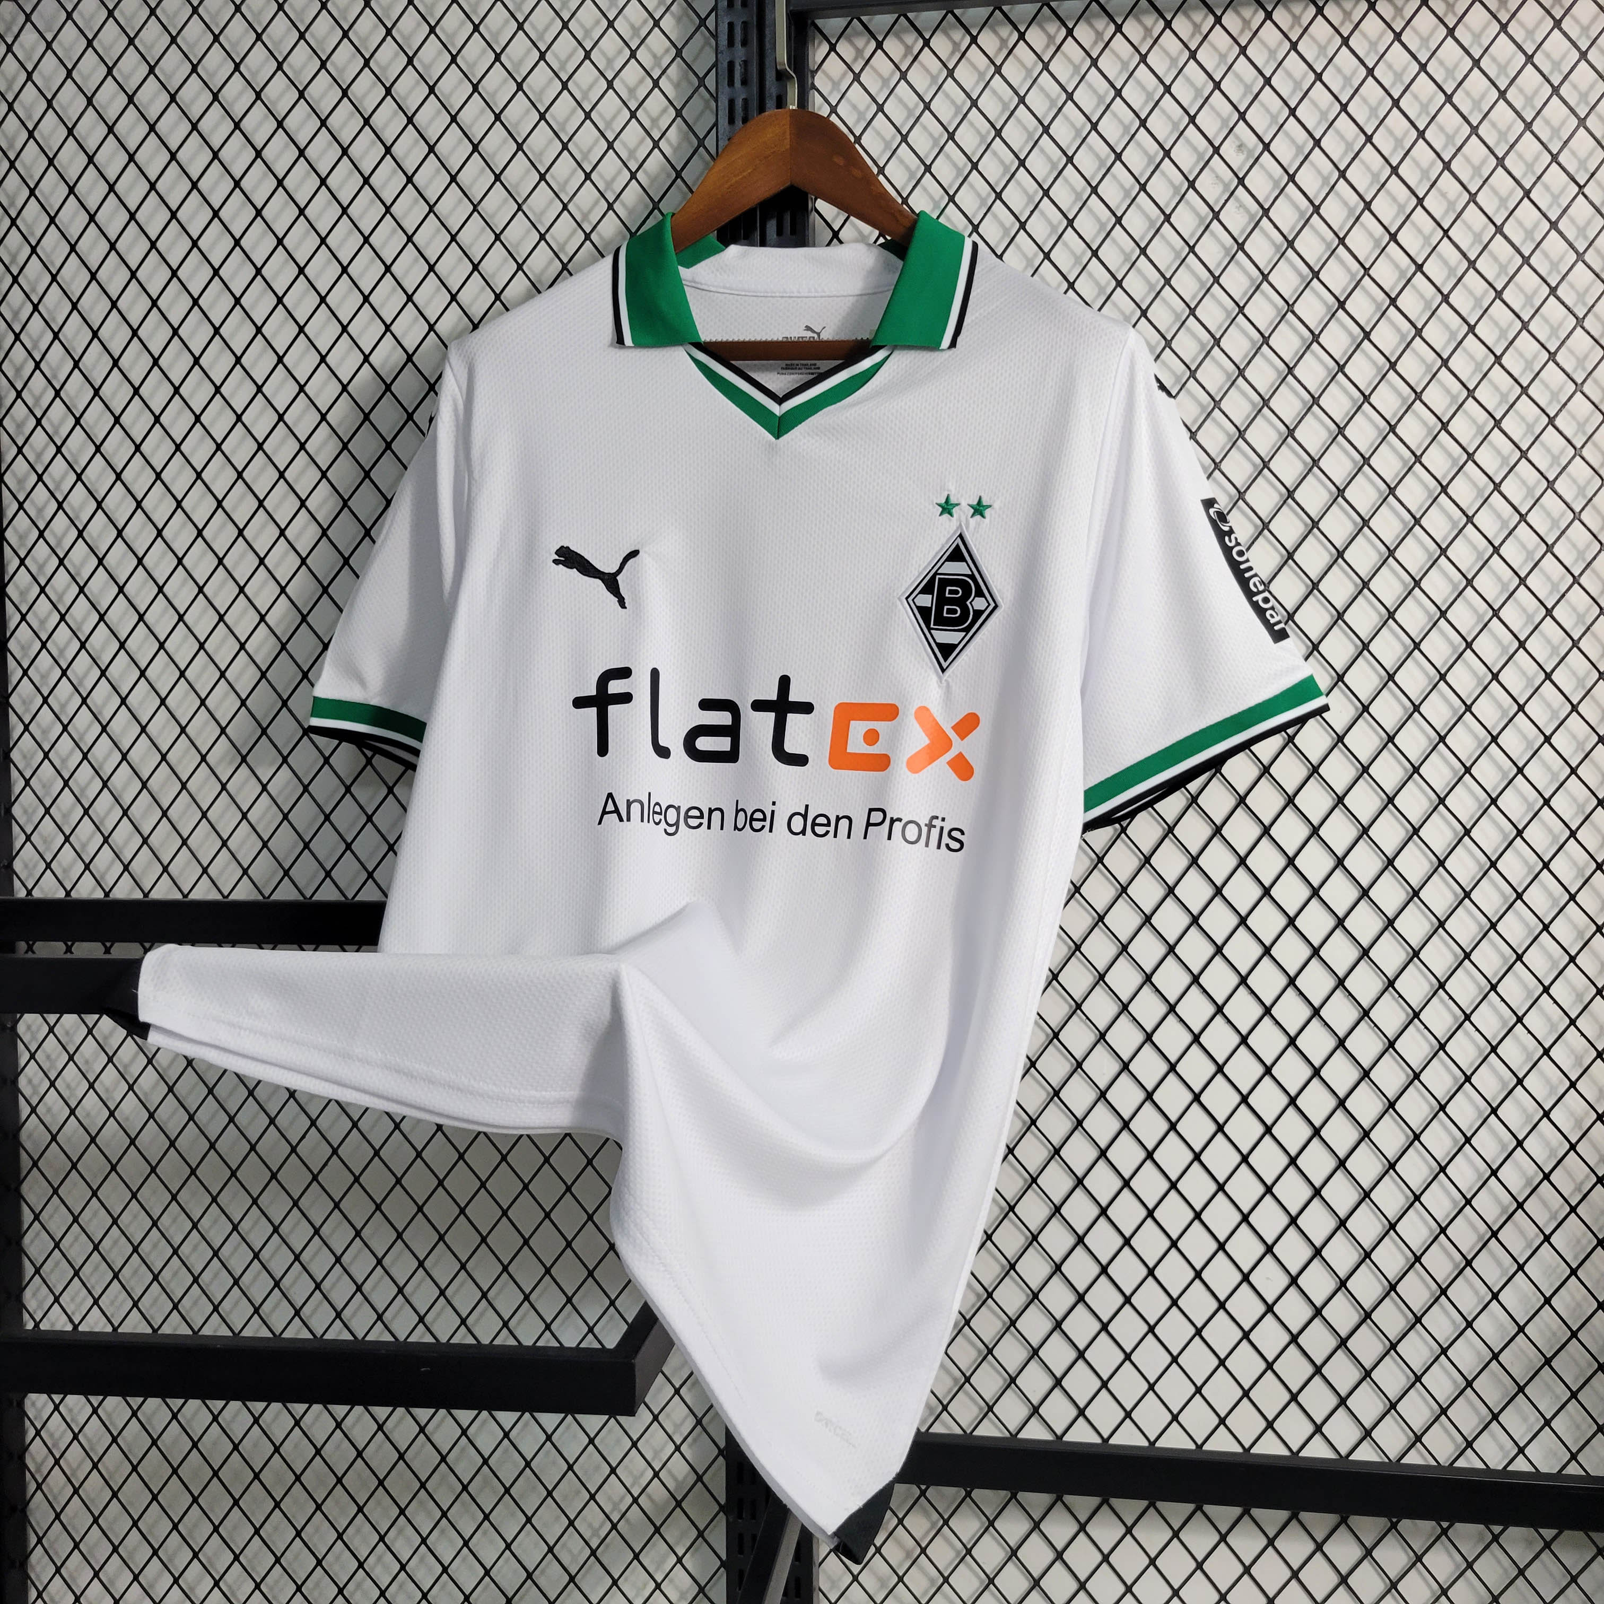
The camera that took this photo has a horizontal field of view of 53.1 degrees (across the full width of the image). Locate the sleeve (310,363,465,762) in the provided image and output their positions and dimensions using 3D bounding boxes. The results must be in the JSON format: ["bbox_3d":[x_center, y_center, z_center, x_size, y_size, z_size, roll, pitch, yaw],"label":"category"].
[{"bbox_3d":[-0.257,-0.148,1.005,0.115,0.262,0.125,0,1,7],"label":"sleeve"}]

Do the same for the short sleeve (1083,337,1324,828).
[{"bbox_3d":[0.236,-0.131,0.950,0.150,0.292,0.120,0,1,7],"label":"short sleeve"}]

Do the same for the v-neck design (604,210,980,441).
[{"bbox_3d":[-0.005,-0.284,0.965,0.220,0.140,0.090,0,1,7],"label":"v-neck design"}]

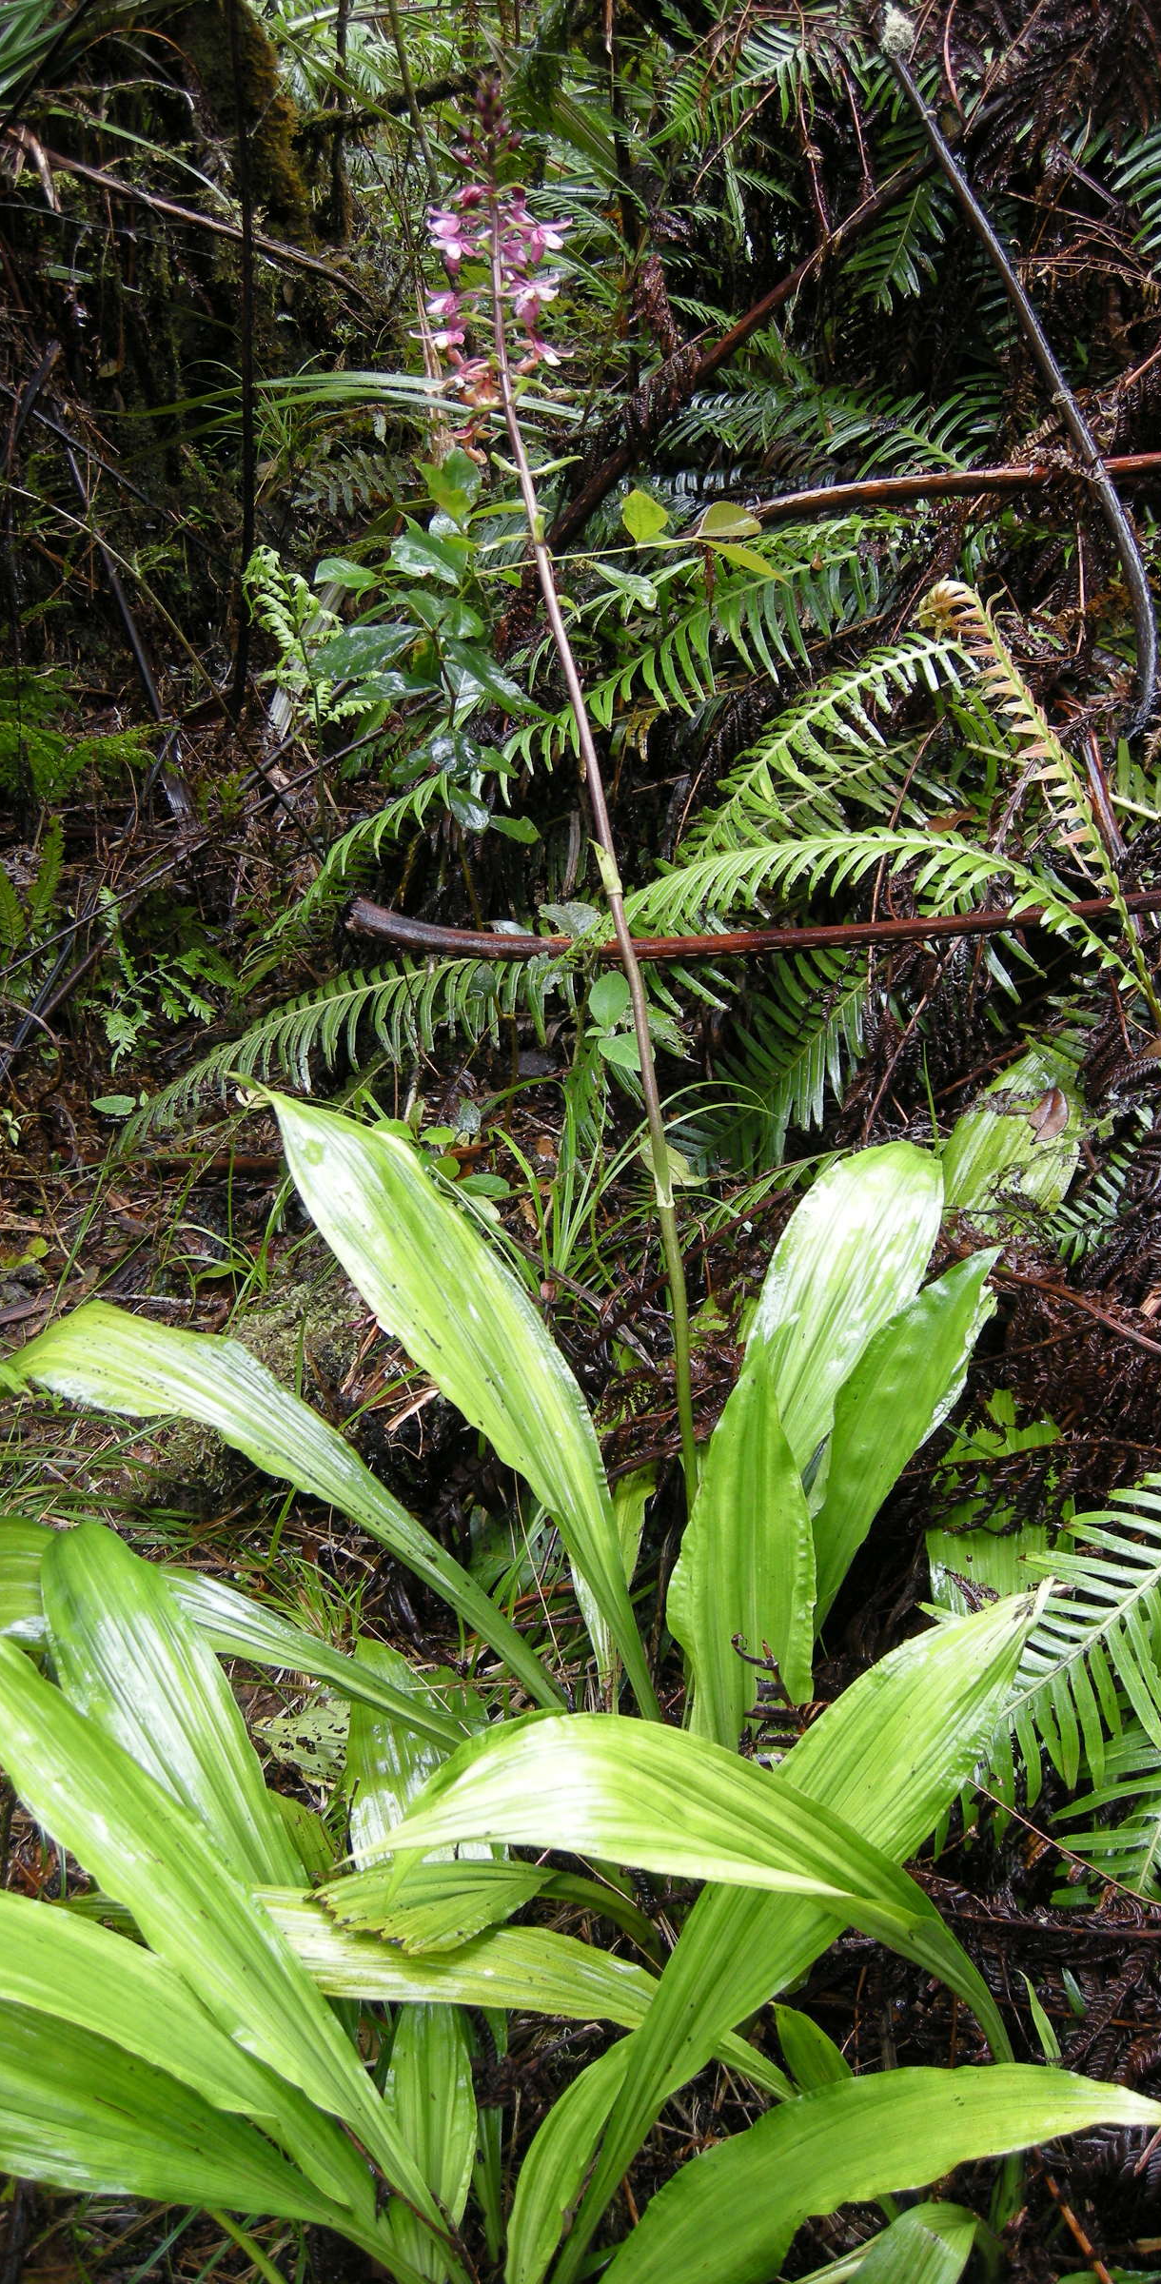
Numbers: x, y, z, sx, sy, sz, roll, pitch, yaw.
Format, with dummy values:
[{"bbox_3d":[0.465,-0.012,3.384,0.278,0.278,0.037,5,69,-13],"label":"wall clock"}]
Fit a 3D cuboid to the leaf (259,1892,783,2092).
[{"bbox_3d":[-0.031,0.427,1.183,0.296,0.045,0.070,16,33,0],"label":"leaf"}]

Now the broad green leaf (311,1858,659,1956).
[{"bbox_3d":[-0.048,0.398,1.200,0.170,0.045,0.075,0,22,0],"label":"broad green leaf"}]

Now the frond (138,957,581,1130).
[{"bbox_3d":[-0.162,-0.071,1.730,0.350,0.060,0.105,-21,59,-17],"label":"frond"}]

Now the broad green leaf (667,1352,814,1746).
[{"bbox_3d":[0.091,0.235,1.320,0.082,0.240,0.050,0,13,0],"label":"broad green leaf"}]

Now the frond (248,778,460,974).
[{"bbox_3d":[-0.172,-0.201,1.750,0.200,0.070,0.080,-46,0,-17],"label":"frond"}]

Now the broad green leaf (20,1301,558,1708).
[{"bbox_3d":[-0.162,0.216,1.310,0.371,0.075,0.080,32,47,-2],"label":"broad green leaf"}]

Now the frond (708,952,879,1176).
[{"bbox_3d":[0.160,-0.064,1.700,0.110,0.040,0.197,35,78,18],"label":"frond"}]

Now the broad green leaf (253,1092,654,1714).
[{"bbox_3d":[-0.071,0.148,1.390,0.095,0.432,0.060,-27,-15,-23],"label":"broad green leaf"}]

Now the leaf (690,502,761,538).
[{"bbox_3d":[0.107,-0.452,1.680,0.050,0.020,0.030,0,22,0],"label":"leaf"}]

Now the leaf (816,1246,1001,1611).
[{"bbox_3d":[0.193,0.173,1.355,0.070,0.250,0.035,19,-13,30],"label":"leaf"}]

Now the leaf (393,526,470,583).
[{"bbox_3d":[-0.109,-0.431,1.700,0.066,0.036,0.012,22,-30,-18],"label":"leaf"}]

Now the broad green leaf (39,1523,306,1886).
[{"bbox_3d":[-0.216,0.314,1.260,0.260,0.100,0.060,51,17,23],"label":"broad green leaf"}]

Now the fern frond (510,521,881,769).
[{"bbox_3d":[0.090,-0.380,1.780,0.310,0.120,0.110,-29,0,-10],"label":"fern frond"}]

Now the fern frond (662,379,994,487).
[{"bbox_3d":[0.230,-0.659,2.150,0.300,0.080,0.130,0,22,0],"label":"fern frond"}]

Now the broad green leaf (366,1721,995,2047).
[{"bbox_3d":[0.056,0.369,1.140,0.300,0.140,0.140,0,22,0],"label":"broad green leaf"}]

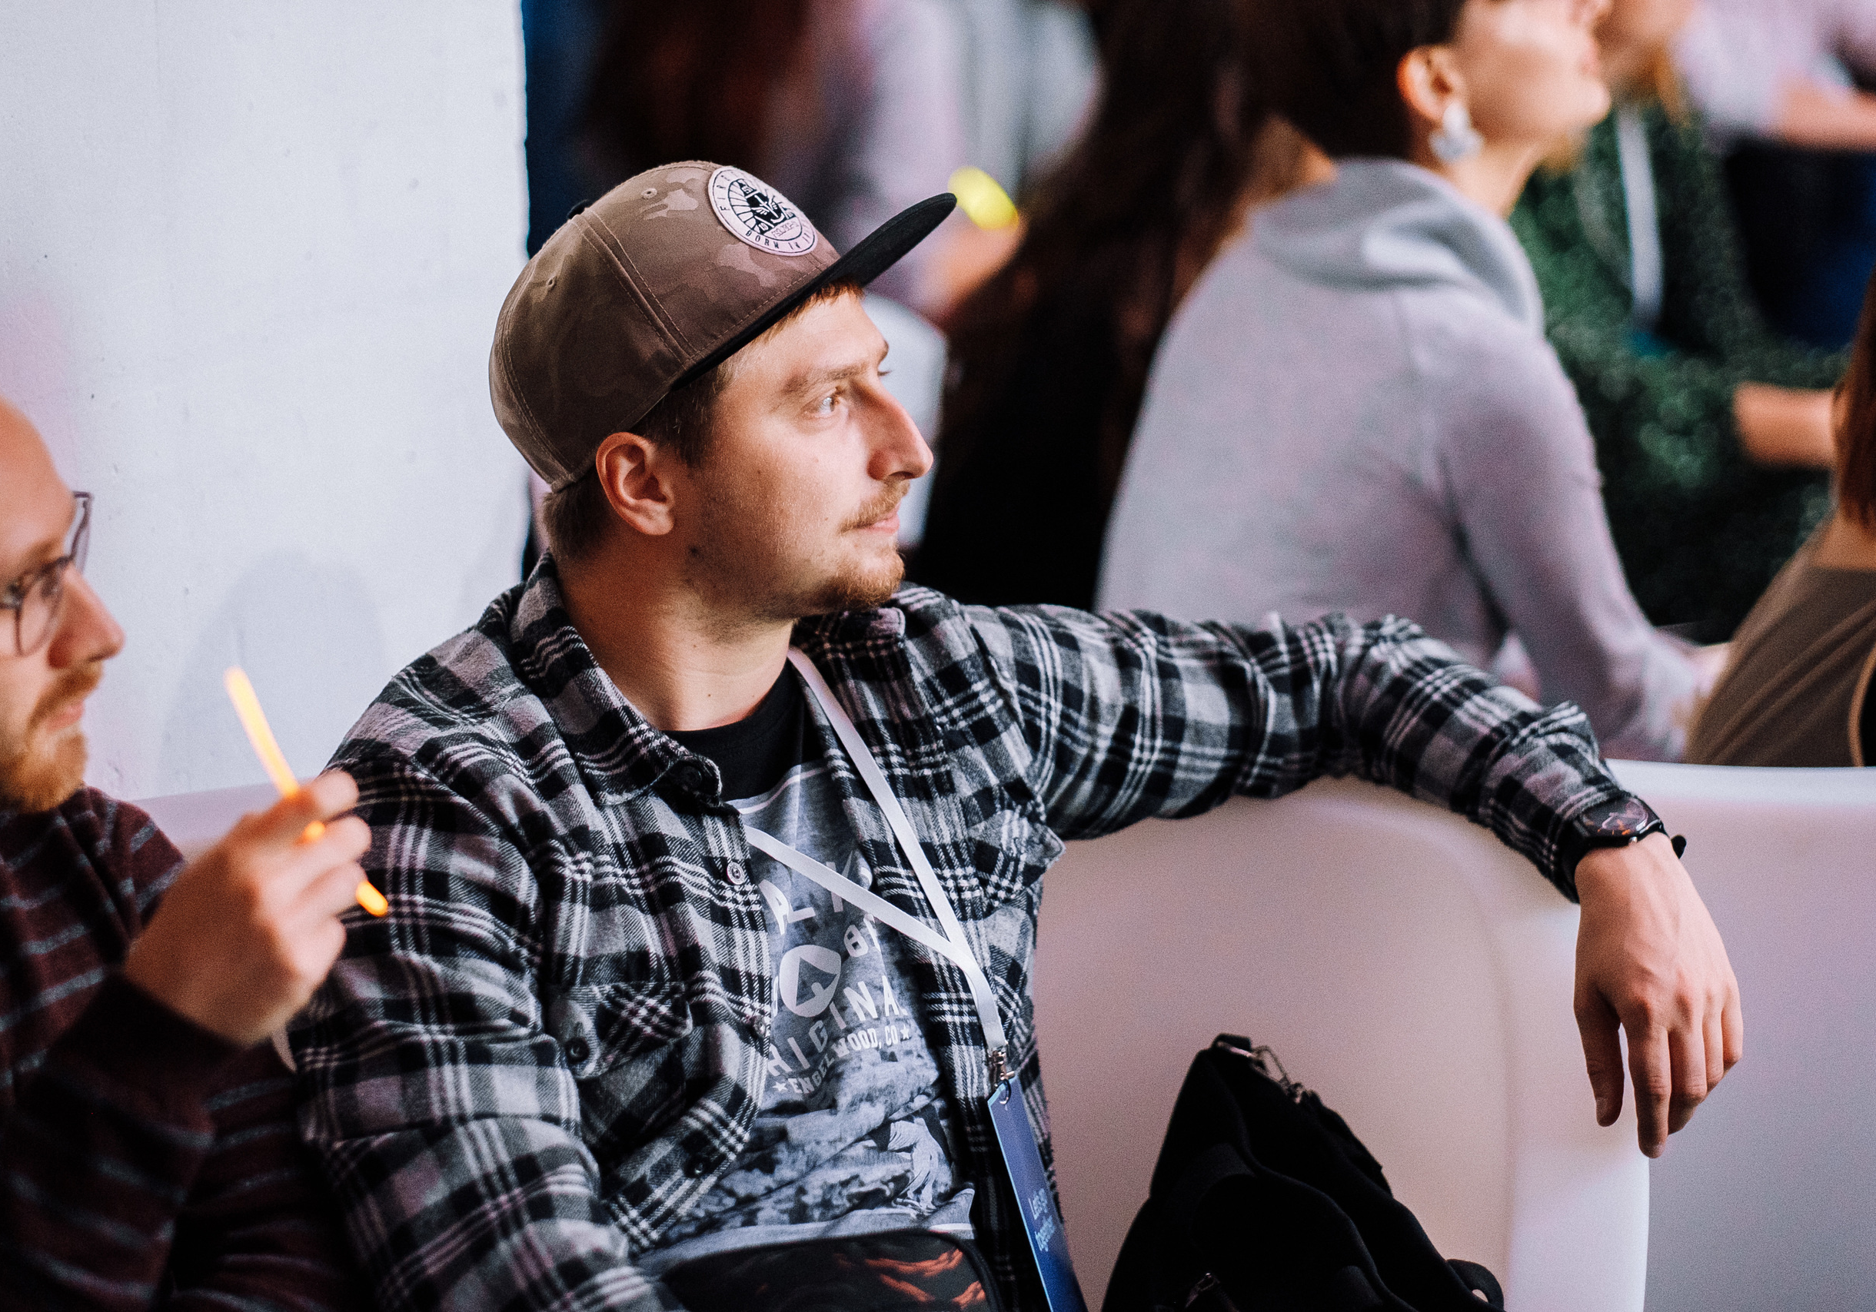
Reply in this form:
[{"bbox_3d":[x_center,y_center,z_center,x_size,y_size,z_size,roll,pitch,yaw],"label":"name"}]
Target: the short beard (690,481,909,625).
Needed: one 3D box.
[{"bbox_3d":[-0.064,-0.059,2.570,0.100,0.087,0.128,-6,3,23],"label":"short beard"}]

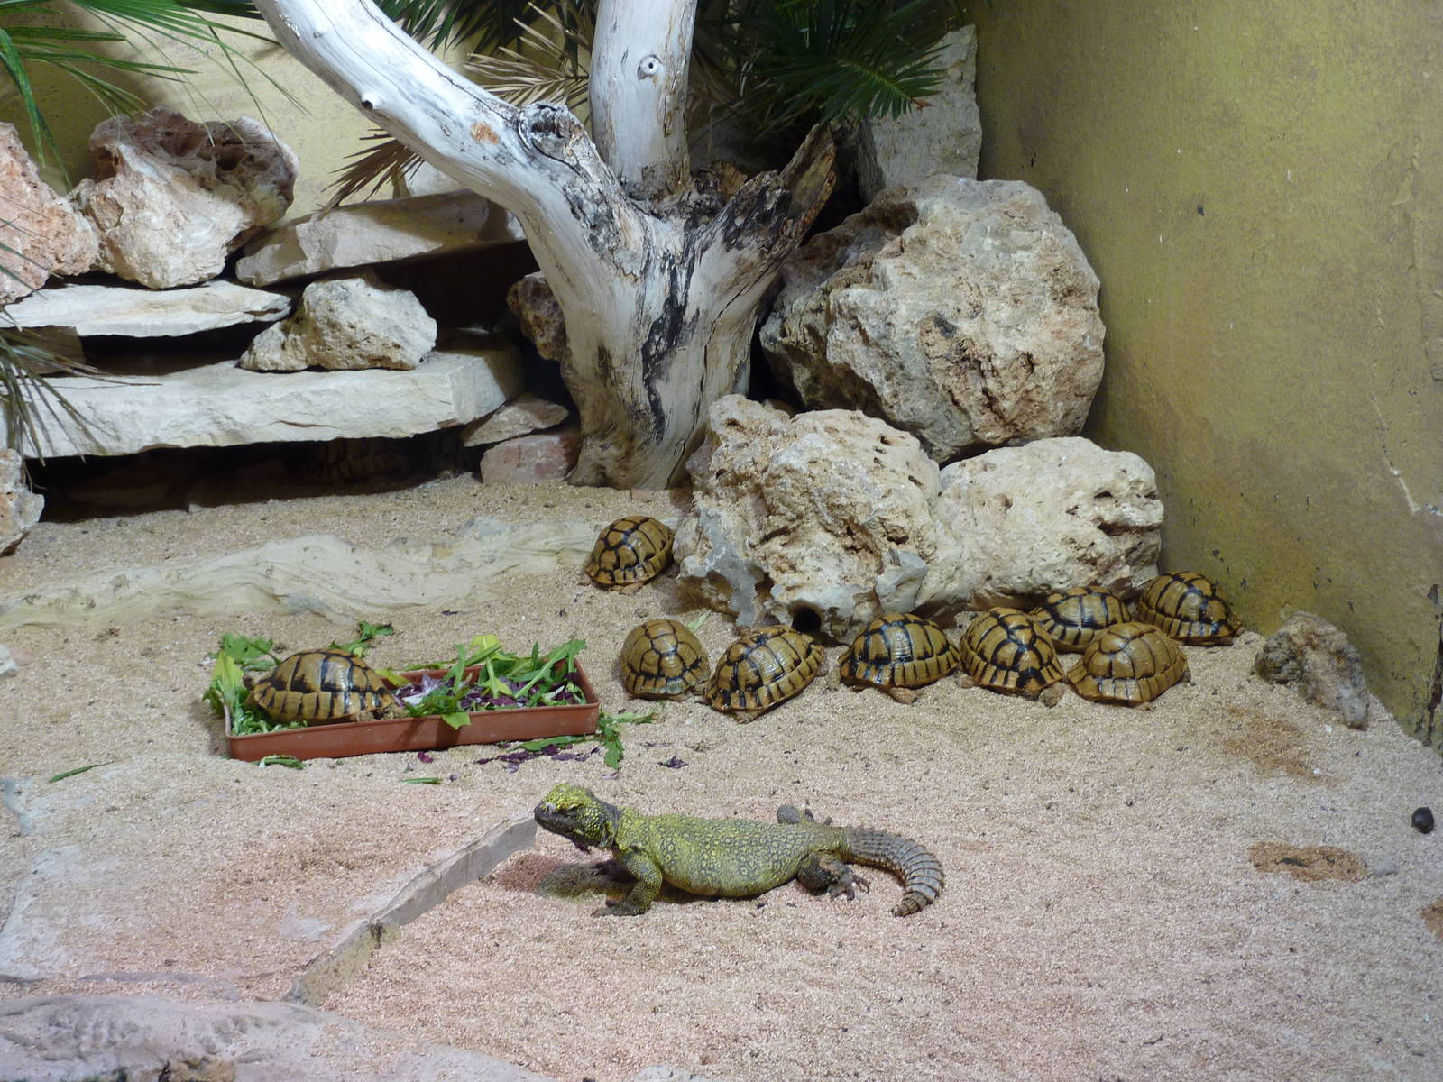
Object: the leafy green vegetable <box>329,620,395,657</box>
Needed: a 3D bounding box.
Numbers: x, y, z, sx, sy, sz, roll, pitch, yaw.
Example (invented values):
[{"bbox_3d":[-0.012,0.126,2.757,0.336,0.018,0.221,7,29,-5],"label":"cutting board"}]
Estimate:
[{"bbox_3d":[-0.361,0.098,1.755,0.063,0.022,0.080,0,15,0],"label":"leafy green vegetable"}]

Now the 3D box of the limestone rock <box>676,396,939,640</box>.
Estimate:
[{"bbox_3d":[0.086,-0.025,1.810,0.270,0.235,0.215,0,15,0],"label":"limestone rock"}]

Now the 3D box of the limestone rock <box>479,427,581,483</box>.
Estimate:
[{"bbox_3d":[-0.264,-0.117,2.420,0.142,0.070,0.110,0,15,0],"label":"limestone rock"}]

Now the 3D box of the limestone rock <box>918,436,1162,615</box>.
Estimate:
[{"bbox_3d":[0.341,-0.018,1.900,0.260,0.175,0.200,0,15,0],"label":"limestone rock"}]

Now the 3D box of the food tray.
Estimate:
[{"bbox_3d":[-0.274,0.150,1.550,0.313,0.028,0.118,-4,15,-14],"label":"food tray"}]

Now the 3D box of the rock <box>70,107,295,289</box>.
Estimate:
[{"bbox_3d":[-0.714,-0.459,2.341,0.280,0.225,0.220,0,15,0],"label":"rock"}]

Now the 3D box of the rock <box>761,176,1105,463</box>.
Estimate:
[{"bbox_3d":[0.244,-0.264,2.080,0.395,0.330,0.300,0,15,0],"label":"rock"}]

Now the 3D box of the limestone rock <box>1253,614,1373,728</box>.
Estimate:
[{"bbox_3d":[0.527,0.118,1.580,0.080,0.080,0.120,-6,16,-21],"label":"limestone rock"}]

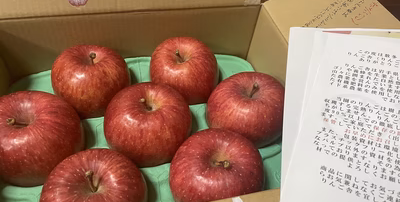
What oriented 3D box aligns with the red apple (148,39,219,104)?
[{"bbox_3d":[-0.019,-0.038,0.377,0.086,0.078,0.086,-7,48,-14],"label":"red apple"}]

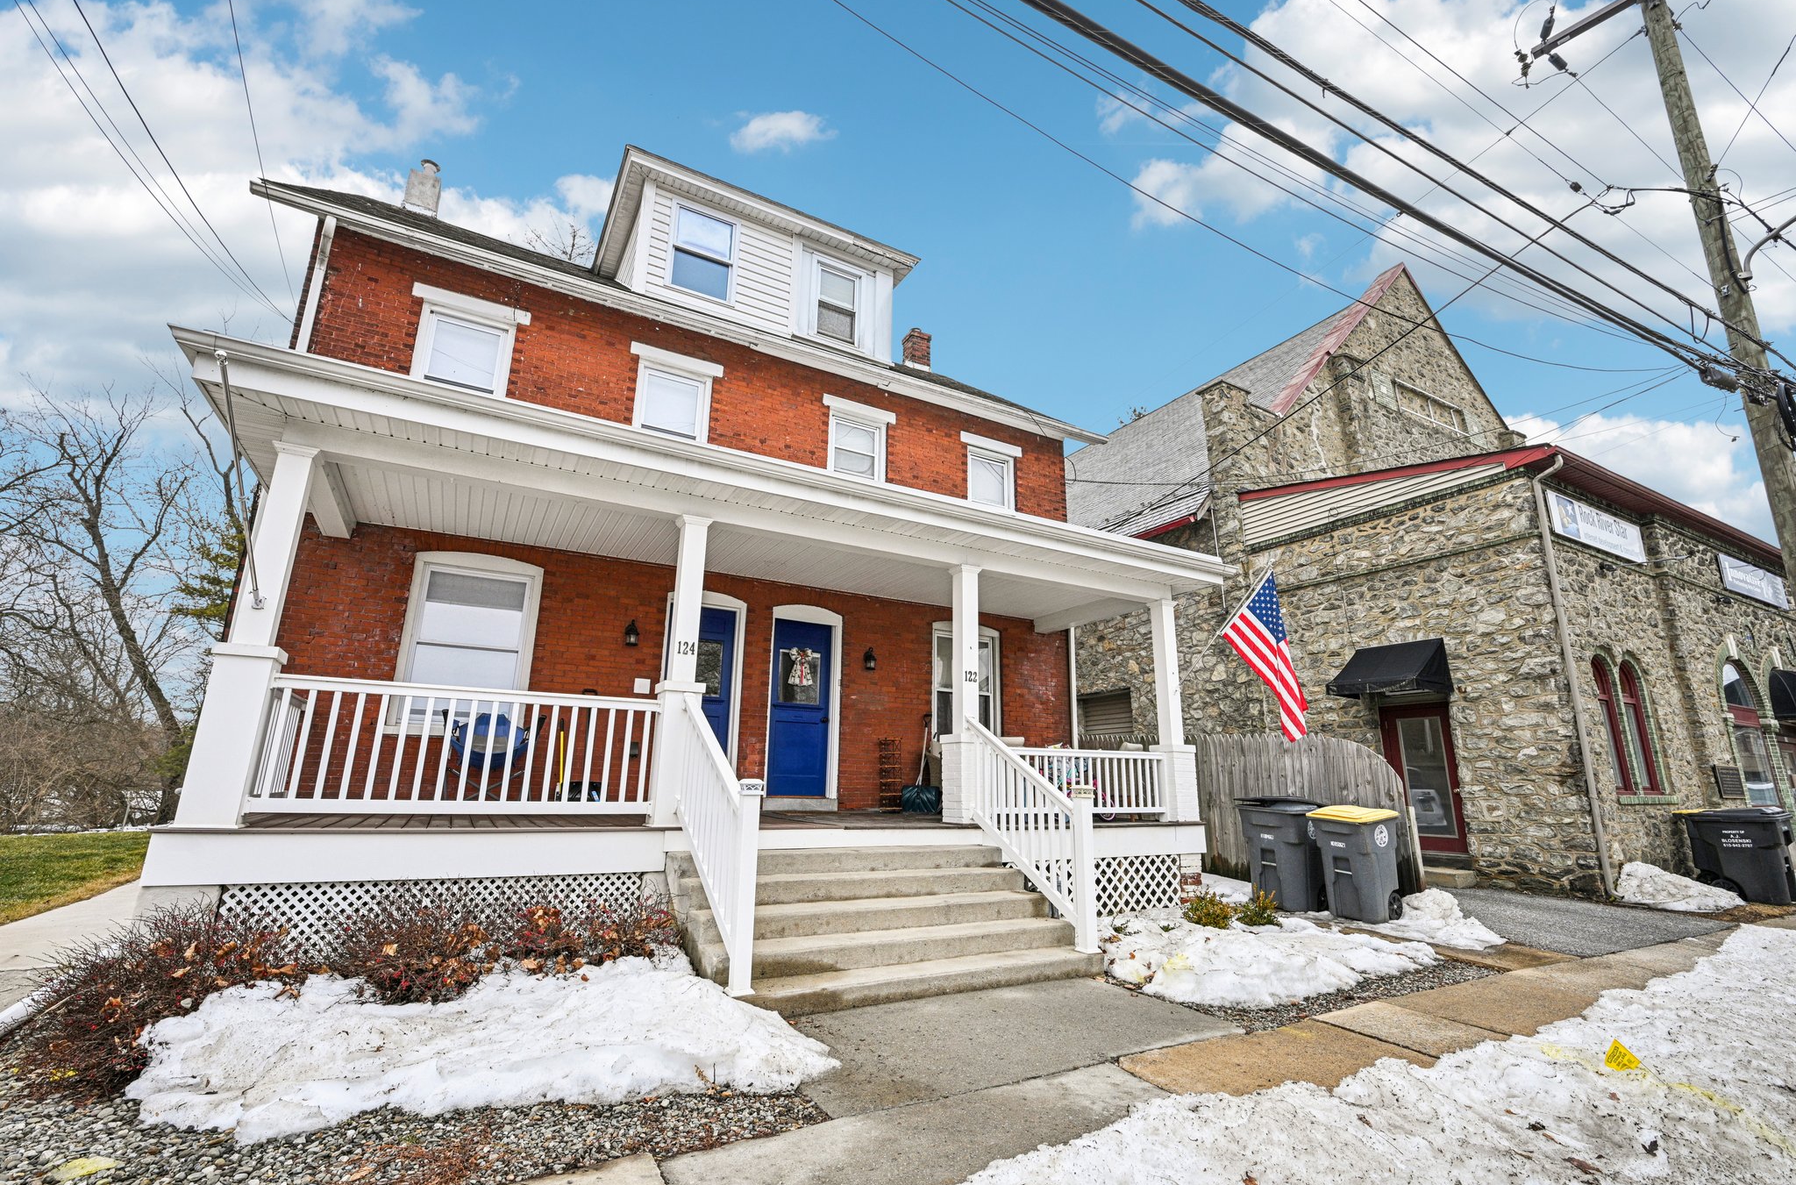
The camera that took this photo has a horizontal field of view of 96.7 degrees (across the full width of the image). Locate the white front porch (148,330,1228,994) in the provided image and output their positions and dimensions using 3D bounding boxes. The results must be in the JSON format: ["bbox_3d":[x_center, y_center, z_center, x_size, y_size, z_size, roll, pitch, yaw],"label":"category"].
[{"bbox_3d":[-0.722,0.943,7.705,9.900,4.400,4.250,9,-15,-28],"label":"white front porch"}]

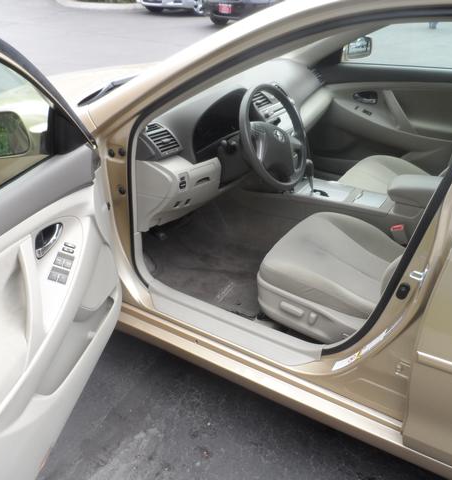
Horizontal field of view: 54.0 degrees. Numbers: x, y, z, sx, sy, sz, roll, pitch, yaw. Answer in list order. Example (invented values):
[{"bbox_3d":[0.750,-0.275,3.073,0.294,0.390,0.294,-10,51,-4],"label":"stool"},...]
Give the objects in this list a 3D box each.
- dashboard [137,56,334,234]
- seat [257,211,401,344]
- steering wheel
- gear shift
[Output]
[{"bbox_3d":[0.019,-0.511,2.100,0.520,0.460,1.420,15,34,31],"label":"dashboard"},{"bbox_3d":[0.567,-0.110,1.404,0.800,0.900,0.530,15,34,31],"label":"seat"},{"bbox_3d":[0.164,-0.358,1.575,0.120,0.385,0.385,-14,16,42],"label":"steering wheel"},{"bbox_3d":[0.367,-0.274,1.917,0.060,0.140,0.045,15,34,31],"label":"gear shift"}]

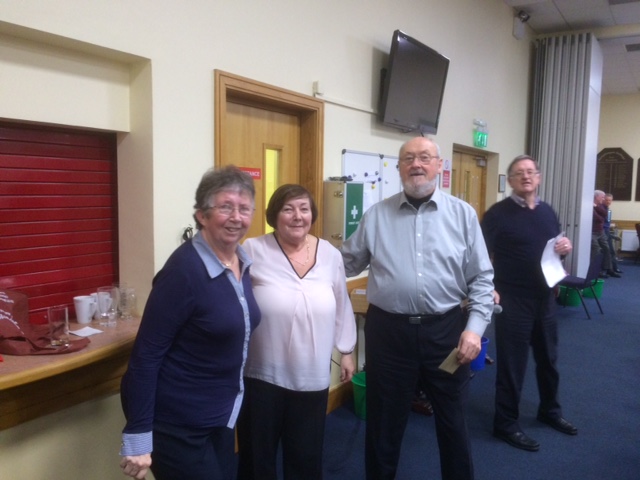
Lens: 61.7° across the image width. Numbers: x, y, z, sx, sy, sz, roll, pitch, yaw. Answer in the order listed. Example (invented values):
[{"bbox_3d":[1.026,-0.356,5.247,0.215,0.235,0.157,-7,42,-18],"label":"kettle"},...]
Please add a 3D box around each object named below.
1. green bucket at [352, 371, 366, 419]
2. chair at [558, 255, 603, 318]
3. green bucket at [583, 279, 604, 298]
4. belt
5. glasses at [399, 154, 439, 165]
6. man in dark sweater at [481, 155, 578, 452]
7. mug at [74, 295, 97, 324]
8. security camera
[{"bbox_3d":[0.374,1.092,3.734,0.300,0.245,0.300,1,5,0],"label":"green bucket"},{"bbox_3d":[3.354,0.554,6.983,0.480,0.800,0.540,-4,7,-41],"label":"chair"},{"bbox_3d":[4.157,0.735,8.134,0.300,0.250,0.300,4,6,33],"label":"green bucket"},{"bbox_3d":[0.404,0.309,2.270,0.395,0.050,0.300,2,5,12],"label":"belt"},{"bbox_3d":[0.423,-0.337,2.270,0.140,0.042,0.140,3,6,21],"label":"glasses"},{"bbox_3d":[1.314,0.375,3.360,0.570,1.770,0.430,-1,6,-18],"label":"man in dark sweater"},{"bbox_3d":[-0.970,0.290,2.220,0.100,0.107,0.080,-2,6,-24],"label":"mug"},{"bbox_3d":[2.758,-3.022,7.250,0.150,0.150,0.180,0,15,-9],"label":"security camera"}]

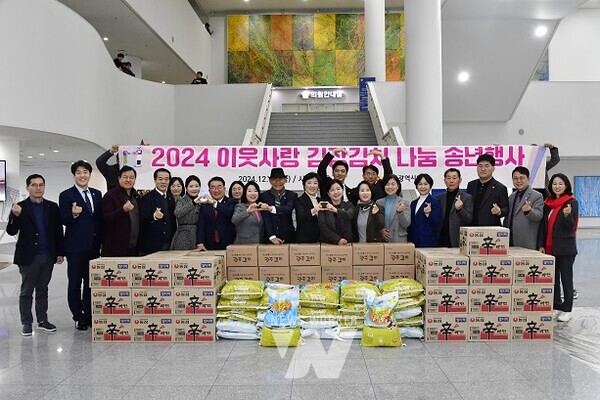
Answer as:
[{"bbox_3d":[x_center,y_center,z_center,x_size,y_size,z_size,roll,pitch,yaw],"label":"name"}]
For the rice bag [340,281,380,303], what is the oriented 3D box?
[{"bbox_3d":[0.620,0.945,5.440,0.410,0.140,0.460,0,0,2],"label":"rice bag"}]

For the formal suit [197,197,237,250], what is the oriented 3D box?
[{"bbox_3d":[-0.972,0.632,6.280,0.500,1.360,0.320,-1,1,-5],"label":"formal suit"}]

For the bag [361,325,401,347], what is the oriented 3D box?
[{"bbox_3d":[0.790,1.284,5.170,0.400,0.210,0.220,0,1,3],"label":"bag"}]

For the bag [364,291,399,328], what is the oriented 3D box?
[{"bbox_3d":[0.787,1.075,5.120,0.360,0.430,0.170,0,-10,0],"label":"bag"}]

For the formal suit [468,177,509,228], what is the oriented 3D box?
[{"bbox_3d":[2.244,0.078,6.400,0.500,0.720,0.300,1,1,27],"label":"formal suit"}]

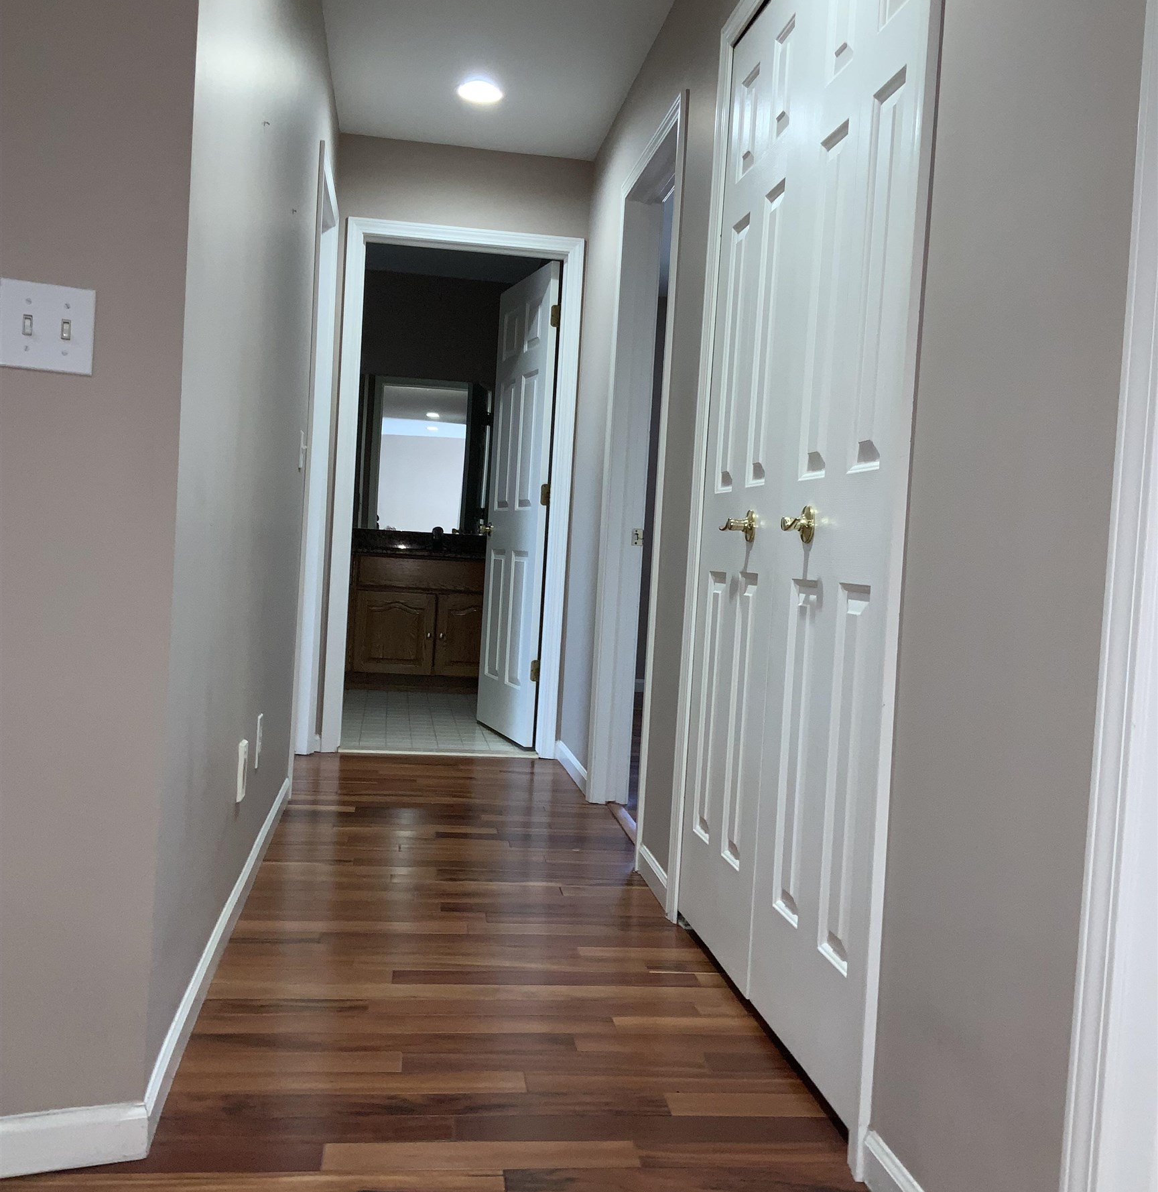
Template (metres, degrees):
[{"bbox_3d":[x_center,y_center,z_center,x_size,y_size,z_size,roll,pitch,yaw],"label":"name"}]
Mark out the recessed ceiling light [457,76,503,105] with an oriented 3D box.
[{"bbox_3d":[-0.342,-1.747,4.497,0.165,0.020,0.165,3,2,-8],"label":"recessed ceiling light"}]

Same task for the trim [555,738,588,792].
[{"bbox_3d":[-0.022,0.653,4.921,0.016,0.074,0.780,3,2,-8],"label":"trim"}]

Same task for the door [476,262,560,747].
[{"bbox_3d":[-0.283,-0.392,5.782,0.042,2.020,0.790,2,2,-18],"label":"door"}]

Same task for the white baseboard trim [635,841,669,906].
[{"bbox_3d":[0.200,0.726,3.363,0.016,0.074,0.390,3,2,-8],"label":"white baseboard trim"}]

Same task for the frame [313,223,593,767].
[{"bbox_3d":[-0.511,-0.411,5.257,0.950,2.118,0.130,3,2,-8],"label":"frame"}]

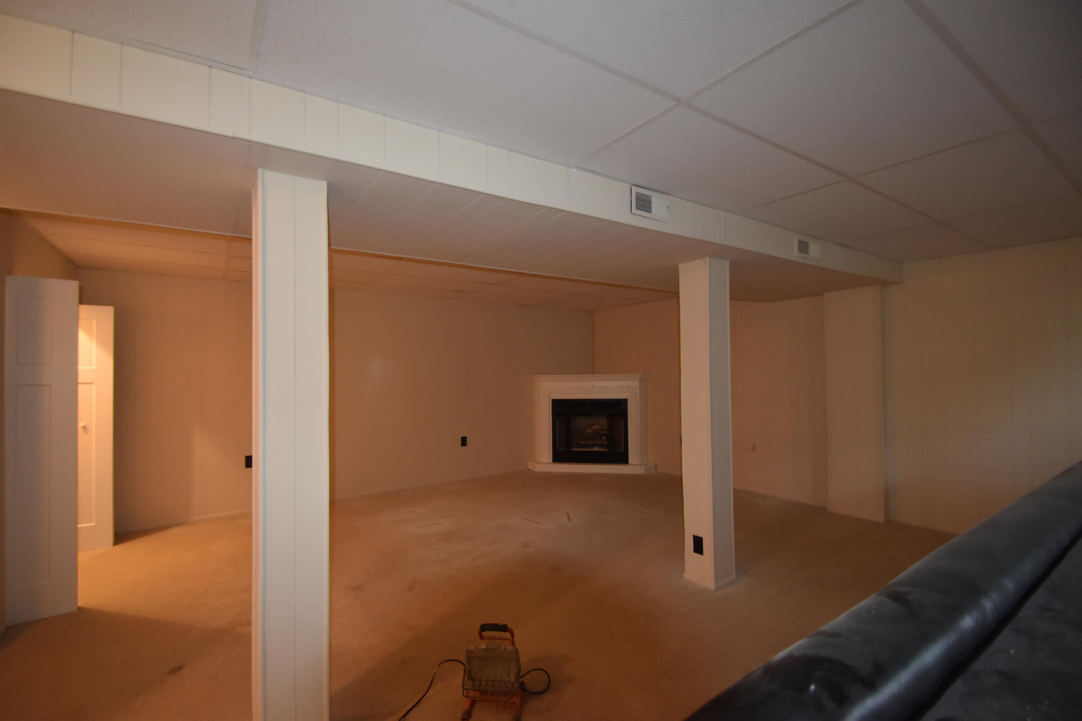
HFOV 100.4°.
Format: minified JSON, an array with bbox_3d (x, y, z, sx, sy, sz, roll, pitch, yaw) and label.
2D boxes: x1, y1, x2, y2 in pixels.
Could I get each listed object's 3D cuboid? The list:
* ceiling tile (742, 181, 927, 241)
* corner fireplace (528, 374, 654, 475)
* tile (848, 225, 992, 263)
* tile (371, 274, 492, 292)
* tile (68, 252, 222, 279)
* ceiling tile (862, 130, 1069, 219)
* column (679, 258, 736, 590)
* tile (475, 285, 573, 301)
[{"bbox_3d":[1.867,-0.888,2.753,1.190,0.022,0.535,0,-1,-33],"label":"ceiling tile"},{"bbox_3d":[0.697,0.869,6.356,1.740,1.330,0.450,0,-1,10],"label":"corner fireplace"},{"bbox_3d":[2.898,-0.886,3.443,1.180,0.022,0.550,0,-1,-33],"label":"tile"},{"bbox_3d":[-1.167,-0.830,4.834,1.190,0.022,0.575,0,-1,-33],"label":"tile"},{"bbox_3d":[-3.424,-0.827,3.996,1.030,0.022,0.560,0,-1,-33],"label":"tile"},{"bbox_3d":[2.204,-0.894,2.292,1.190,0.022,0.565,0,-1,-33],"label":"ceiling tile"},{"bbox_3d":[1.143,0.423,3.089,0.240,2.170,0.255,0,-1,-33],"label":"column"},{"bbox_3d":[-0.139,-0.826,5.546,1.190,0.022,0.580,0,-1,-33],"label":"tile"}]

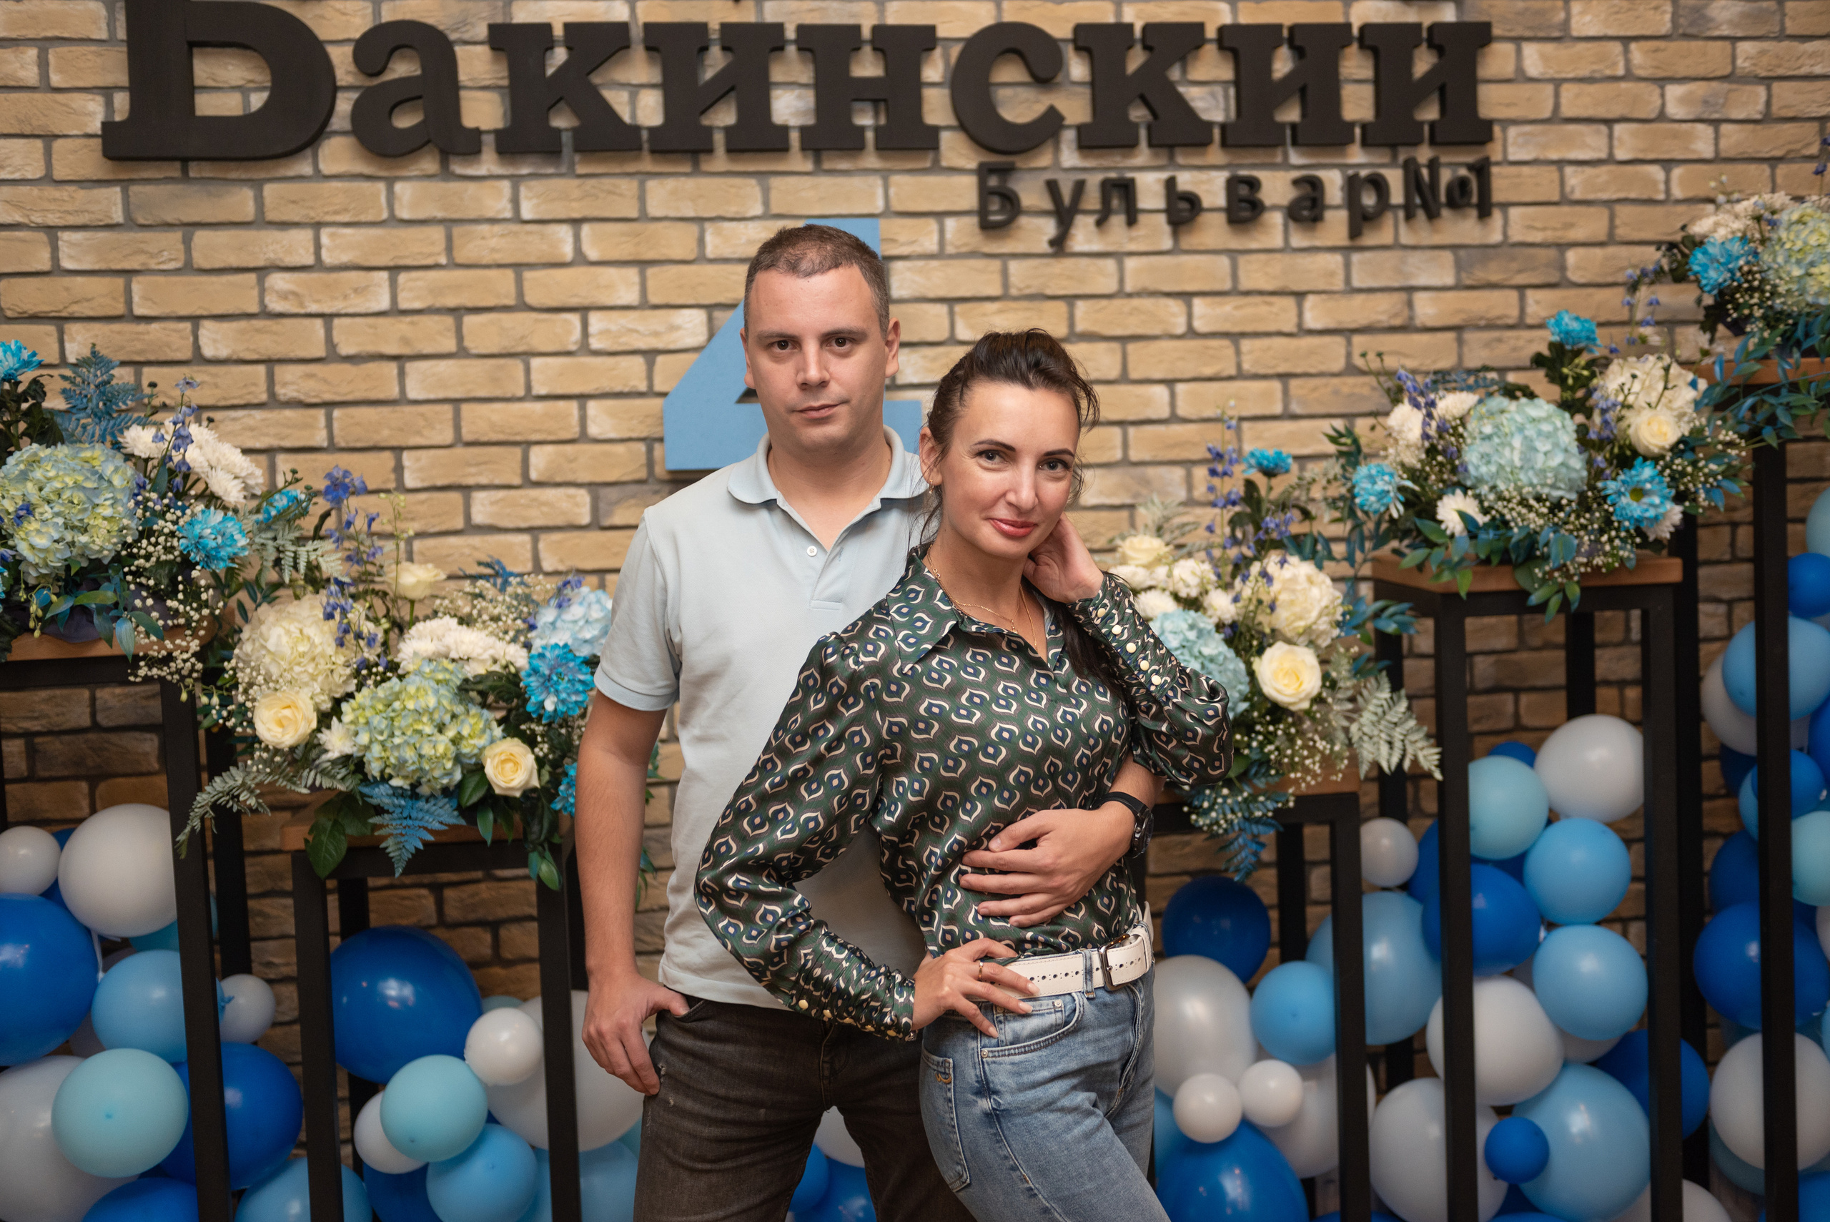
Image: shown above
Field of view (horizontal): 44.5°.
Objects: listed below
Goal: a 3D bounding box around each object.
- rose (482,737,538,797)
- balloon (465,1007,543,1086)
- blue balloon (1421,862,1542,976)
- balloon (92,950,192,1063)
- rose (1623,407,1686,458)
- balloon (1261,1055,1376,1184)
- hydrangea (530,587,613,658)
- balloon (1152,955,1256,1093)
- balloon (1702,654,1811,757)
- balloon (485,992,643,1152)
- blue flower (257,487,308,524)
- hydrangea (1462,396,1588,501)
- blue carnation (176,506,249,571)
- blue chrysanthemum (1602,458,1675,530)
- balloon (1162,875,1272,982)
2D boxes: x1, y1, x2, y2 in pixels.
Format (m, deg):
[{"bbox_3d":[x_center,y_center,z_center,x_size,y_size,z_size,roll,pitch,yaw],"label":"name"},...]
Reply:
[{"bbox_3d":[-0.581,0.225,3.208,0.082,0.085,0.066,-3,4,-10],"label":"rose"},{"bbox_3d":[-0.620,0.657,3.374,0.121,0.121,0.121,-3,4,-11],"label":"balloon"},{"bbox_3d":[0.963,0.524,3.801,0.204,0.192,0.198,-1,4,14],"label":"blue balloon"},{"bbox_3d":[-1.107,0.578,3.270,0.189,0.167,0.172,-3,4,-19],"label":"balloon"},{"bbox_3d":[1.039,-0.251,3.144,0.086,0.074,0.076,-1,4,18],"label":"rose"},{"bbox_3d":[0.673,0.840,3.740,0.199,0.220,0.205,-2,3,10],"label":"balloon"},{"bbox_3d":[-0.501,0.023,3.385,0.160,0.117,0.150,-3,4,-10],"label":"hydrangea"},{"bbox_3d":[0.388,0.588,3.137,0.184,0.216,0.188,-2,4,7],"label":"balloon"},{"bbox_3d":[1.517,0.166,4.020,0.196,0.193,0.200,-1,4,21],"label":"balloon"},{"bbox_3d":[-0.532,0.699,3.393,0.243,0.243,0.243,-3,4,-10],"label":"balloon"},{"bbox_3d":[-0.900,-0.149,3.190,0.076,0.048,0.074,-26,6,-5],"label":"blue flower"},{"bbox_3d":[1.019,-0.273,3.740,0.207,0.174,0.165,-1,3,15],"label":"hydrangea"},{"bbox_3d":[-0.978,-0.102,3.115,0.102,0.090,0.075,-3,4,-15],"label":"blue carnation"},{"bbox_3d":[1.193,-0.192,3.690,0.117,0.118,0.055,-1,3,18],"label":"blue chrysanthemum"},{"bbox_3d":[0.444,0.471,3.291,0.162,0.166,0.162,-2,4,7],"label":"balloon"}]

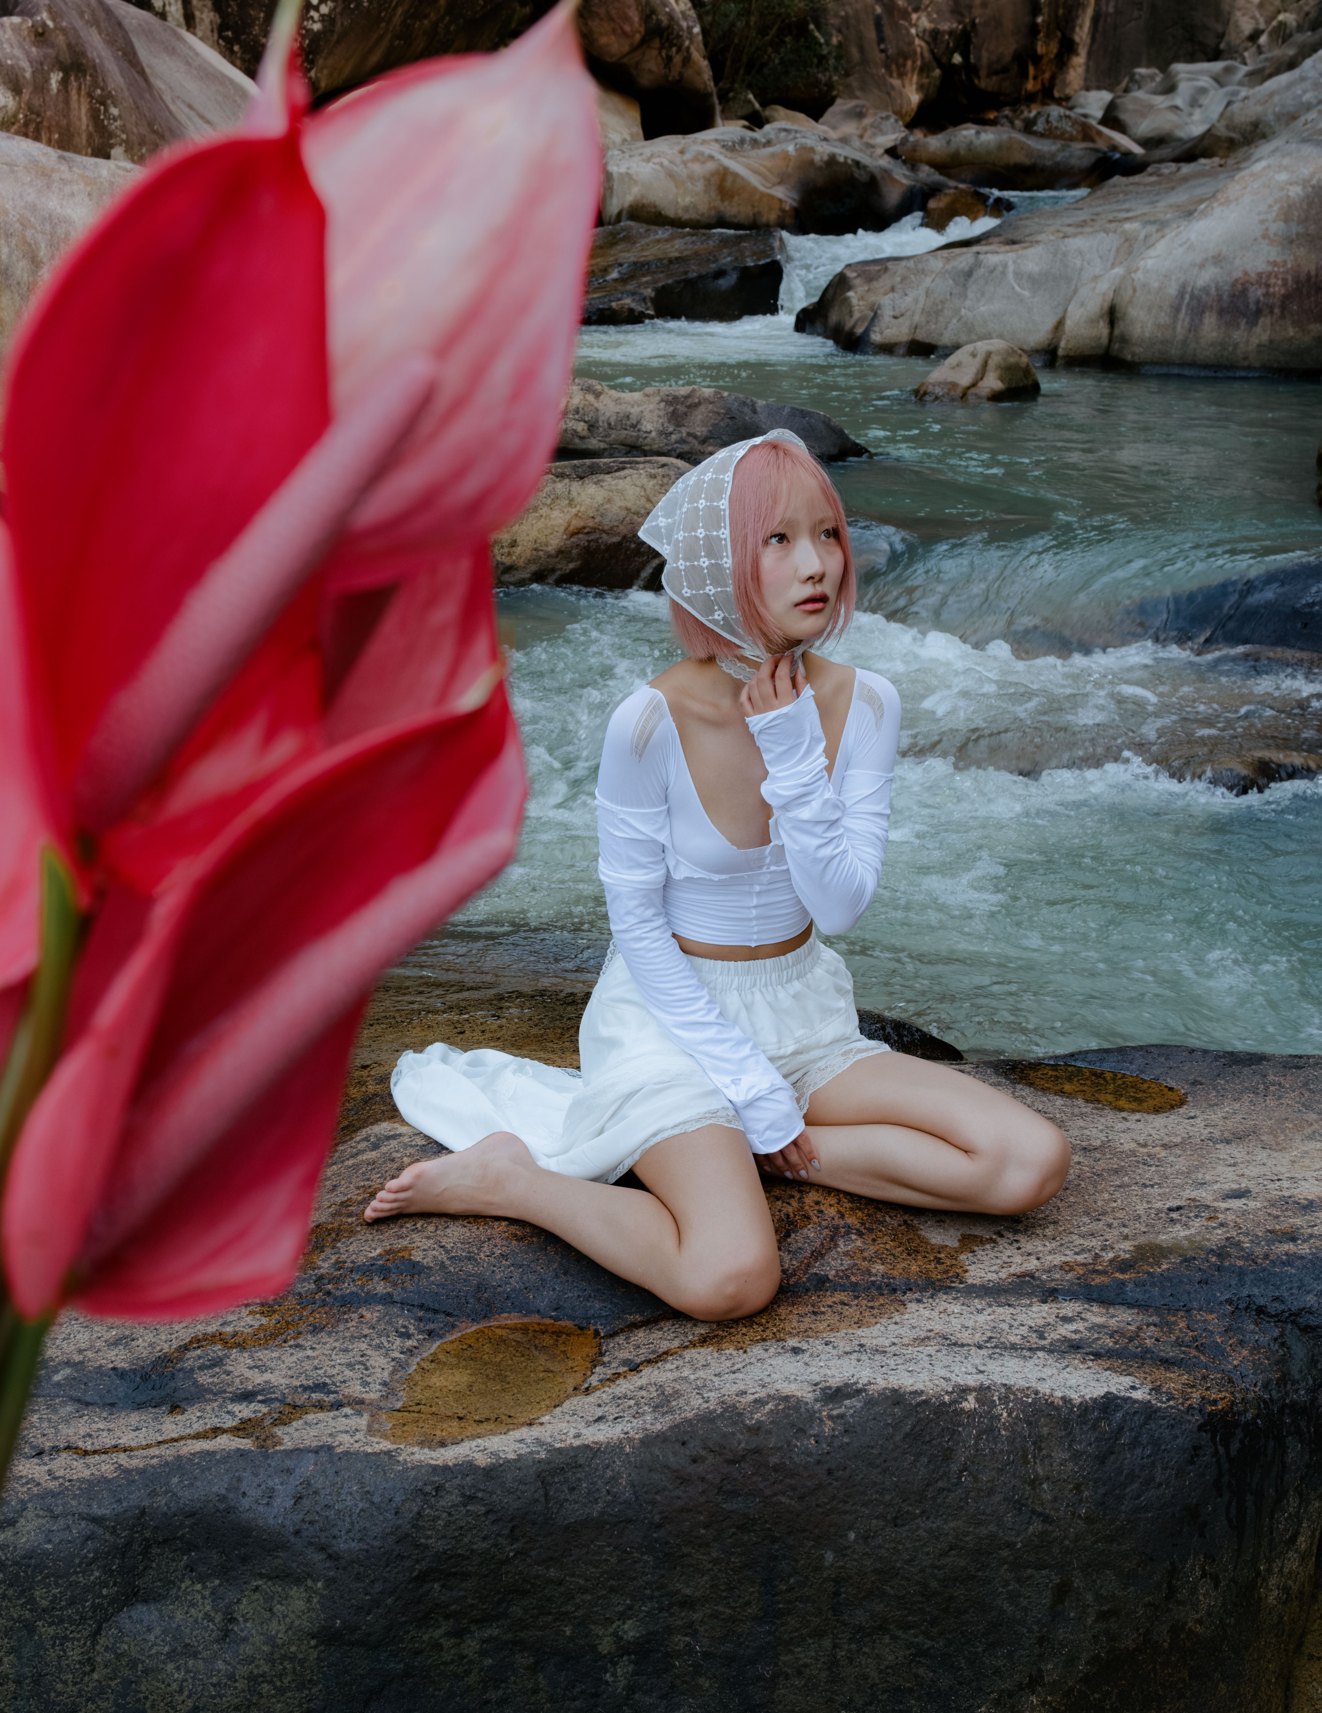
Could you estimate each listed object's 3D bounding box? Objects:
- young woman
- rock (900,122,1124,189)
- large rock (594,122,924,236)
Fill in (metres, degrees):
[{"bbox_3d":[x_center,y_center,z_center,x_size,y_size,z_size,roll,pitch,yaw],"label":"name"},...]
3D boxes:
[{"bbox_3d":[0.048,-0.027,2.301,0.750,0.910,0.600,-8,18,-27],"label":"young woman"},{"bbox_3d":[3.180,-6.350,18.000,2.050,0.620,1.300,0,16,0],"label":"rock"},{"bbox_3d":[0.750,-5.116,15.000,2.500,0.850,1.600,-1,16,-5],"label":"large rock"}]

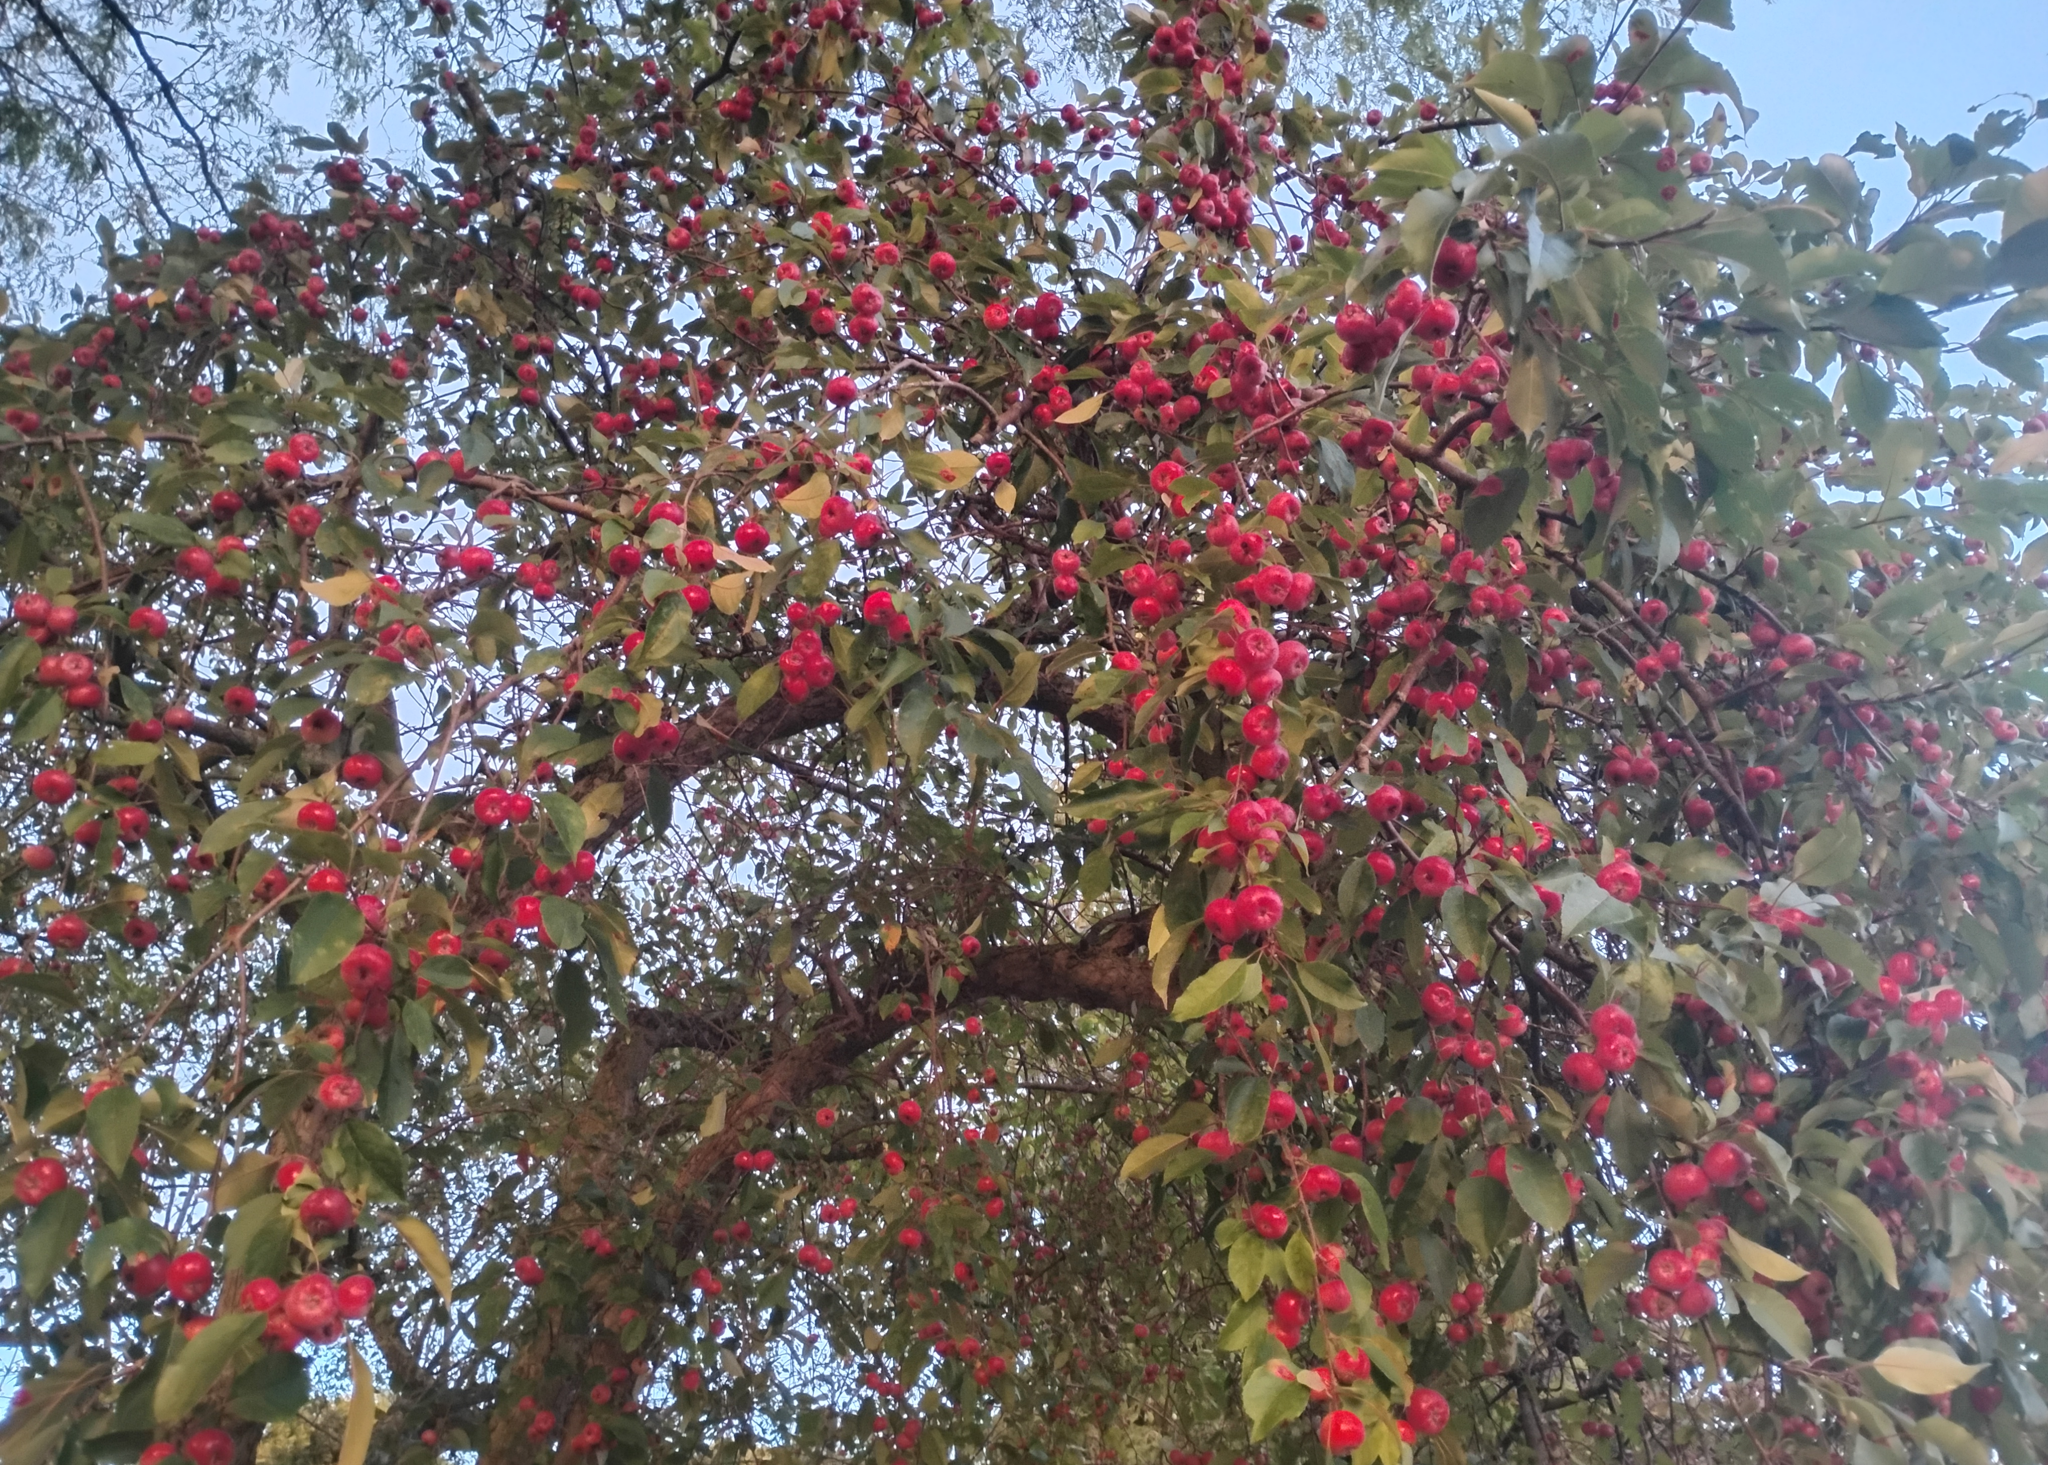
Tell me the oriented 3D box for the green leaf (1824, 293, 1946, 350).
[{"bbox_3d":[0.432,-0.204,0.830,0.058,0.011,0.023,28,-52,19],"label":"green leaf"}]

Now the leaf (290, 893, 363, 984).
[{"bbox_3d":[-0.359,0.105,0.850,0.033,0.048,0.010,24,-25,-19],"label":"leaf"}]

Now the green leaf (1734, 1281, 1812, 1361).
[{"bbox_3d":[0.421,0.330,0.930,0.011,0.051,0.023,0,-47,-48],"label":"green leaf"}]

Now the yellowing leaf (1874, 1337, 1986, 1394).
[{"bbox_3d":[0.507,0.352,0.930,0.058,0.026,0.012,-18,-1,22],"label":"yellowing leaf"}]

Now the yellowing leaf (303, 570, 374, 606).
[{"bbox_3d":[-0.525,-0.110,1.270,0.051,0.015,0.028,-21,-43,-20],"label":"yellowing leaf"}]

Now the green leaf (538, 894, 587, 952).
[{"bbox_3d":[-0.297,0.123,1.070,0.029,0.039,0.010,-11,-23,-16],"label":"green leaf"}]

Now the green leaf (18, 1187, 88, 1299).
[{"bbox_3d":[-0.527,0.277,0.900,0.032,0.063,0.014,19,-24,-24],"label":"green leaf"}]

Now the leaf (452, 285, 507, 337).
[{"bbox_3d":[-0.688,-0.531,2.100,0.068,0.042,0.025,45,-3,-22],"label":"leaf"}]

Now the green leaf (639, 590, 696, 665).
[{"bbox_3d":[-0.280,-0.083,1.300,0.031,0.067,0.014,31,7,-12],"label":"green leaf"}]

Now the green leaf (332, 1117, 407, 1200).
[{"bbox_3d":[-0.367,0.239,0.930,0.055,0.037,0.015,55,-26,-12],"label":"green leaf"}]

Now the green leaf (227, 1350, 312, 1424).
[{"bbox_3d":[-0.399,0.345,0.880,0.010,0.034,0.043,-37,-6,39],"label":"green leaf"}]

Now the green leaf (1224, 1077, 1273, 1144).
[{"bbox_3d":[0.163,0.274,1.200,0.032,0.052,0.014,20,6,12],"label":"green leaf"}]

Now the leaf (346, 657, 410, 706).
[{"bbox_3d":[-0.468,-0.037,1.200,0.049,0.013,0.031,-37,-51,-16],"label":"leaf"}]

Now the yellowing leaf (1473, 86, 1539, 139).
[{"bbox_3d":[0.281,-0.362,0.970,0.047,0.012,0.020,37,-25,0],"label":"yellowing leaf"}]

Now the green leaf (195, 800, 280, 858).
[{"bbox_3d":[-0.554,0.067,1.170,0.066,0.014,0.030,-36,-43,-23],"label":"green leaf"}]

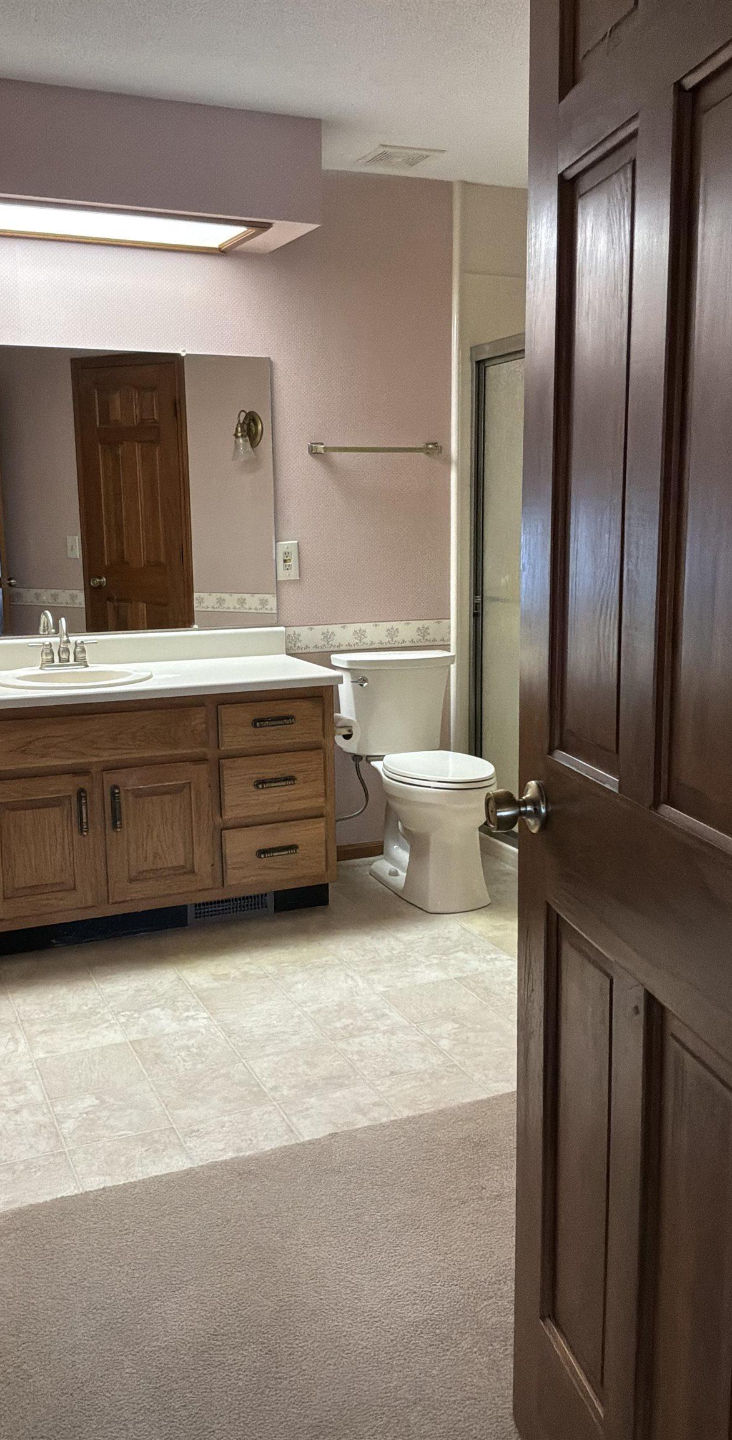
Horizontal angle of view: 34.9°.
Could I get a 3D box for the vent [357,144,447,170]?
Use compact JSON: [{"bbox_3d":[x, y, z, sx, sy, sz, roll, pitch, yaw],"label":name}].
[{"bbox_3d":[0.109,-1.836,3.798,0.225,0.020,0.225,-5,11,-23],"label":"vent"}]

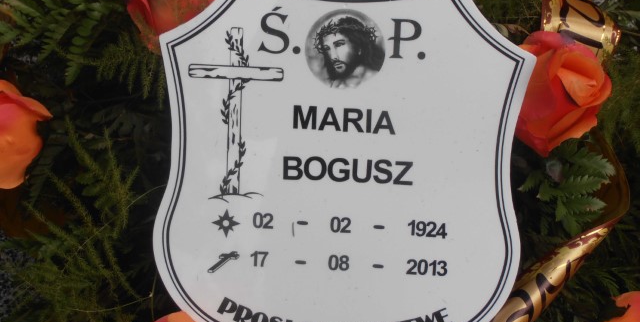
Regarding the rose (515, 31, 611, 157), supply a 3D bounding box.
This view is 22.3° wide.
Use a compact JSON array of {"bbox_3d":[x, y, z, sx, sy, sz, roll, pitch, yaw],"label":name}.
[{"bbox_3d":[0.144,-0.040,0.970,0.066,0.058,0.066,-12,90,-37],"label":"rose"}]

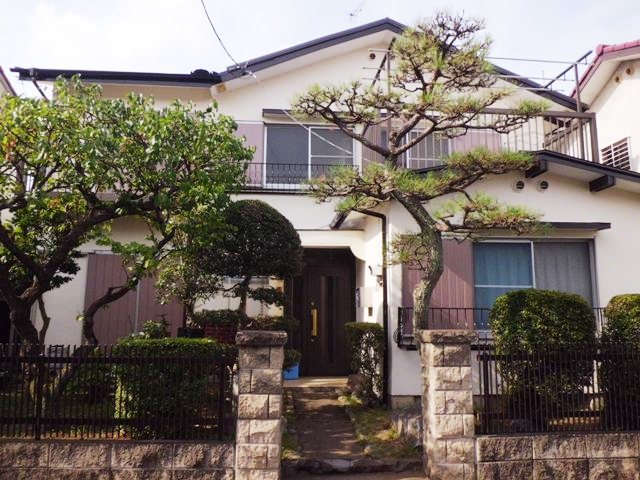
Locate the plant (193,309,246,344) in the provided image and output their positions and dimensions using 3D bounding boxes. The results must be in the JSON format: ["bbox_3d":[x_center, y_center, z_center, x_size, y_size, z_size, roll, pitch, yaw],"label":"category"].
[{"bbox_3d":[-1.415,1.251,6.755,0.760,0.580,0.480,1,-8,-4],"label":"plant"}]

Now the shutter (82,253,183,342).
[{"bbox_3d":[-3.288,1.103,8.522,1.719,1.698,0.100,1,-8,-4],"label":"shutter"}]

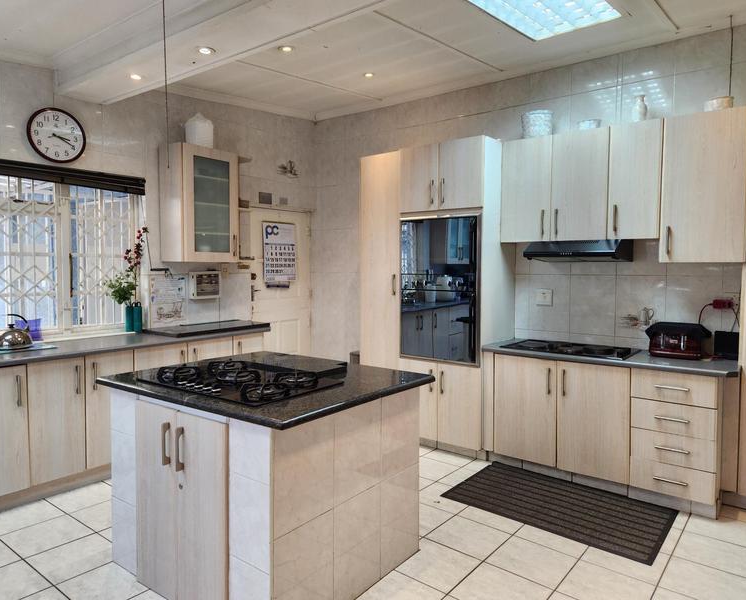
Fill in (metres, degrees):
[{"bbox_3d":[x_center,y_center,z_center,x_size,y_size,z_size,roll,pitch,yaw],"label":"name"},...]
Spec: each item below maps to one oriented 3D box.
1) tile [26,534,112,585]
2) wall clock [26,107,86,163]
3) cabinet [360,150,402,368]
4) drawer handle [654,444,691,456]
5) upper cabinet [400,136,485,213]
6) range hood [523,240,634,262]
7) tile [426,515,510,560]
[{"bbox_3d":[-1.455,1.271,2.617,0.348,0.010,0.346,3,4,39],"label":"tile"},{"bbox_3d":[-2.184,-1.135,3.674,0.038,0.366,0.366,2,3,39],"label":"wall clock"},{"bbox_3d":[0.226,-0.056,4.646,0.420,2.303,0.564,2,3,39],"label":"cabinet"},{"bbox_3d":[1.770,0.893,3.146,0.181,0.014,0.032,3,4,39],"label":"drawer handle"},{"bbox_3d":[0.700,-0.955,4.318,0.742,0.511,0.602,3,4,39],"label":"upper cabinet"},{"bbox_3d":[1.442,-0.344,3.726,0.609,0.147,0.461,2,3,39],"label":"range hood"},{"bbox_3d":[0.504,1.245,2.785,0.334,0.012,0.334,2,3,39],"label":"tile"}]

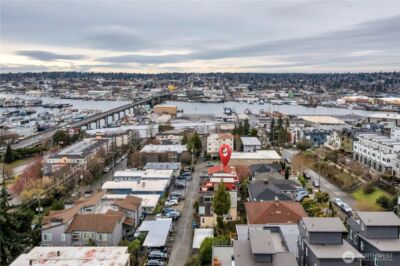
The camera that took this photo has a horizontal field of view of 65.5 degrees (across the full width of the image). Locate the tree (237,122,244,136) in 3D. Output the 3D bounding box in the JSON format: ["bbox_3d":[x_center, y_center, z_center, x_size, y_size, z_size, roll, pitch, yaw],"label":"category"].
[{"bbox_3d":[33.977,-1.880,259.423,5.600,13.500,5.600,1,10,3],"label":"tree"}]

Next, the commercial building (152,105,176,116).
[{"bbox_3d":[-60.712,-39.479,545.645,38.000,15.500,34.000,1,10,3],"label":"commercial building"}]

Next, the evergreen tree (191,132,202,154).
[{"bbox_3d":[-1.500,6.260,189.530,7.200,14.000,7.000,0,10,2],"label":"evergreen tree"}]

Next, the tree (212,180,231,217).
[{"bbox_3d":[6.562,20.660,94.853,5.100,12.600,5.100,0,11,0],"label":"tree"}]

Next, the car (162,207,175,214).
[{"bbox_3d":[-10.262,25.640,102.558,4.400,1.500,1.800,-1,11,-8],"label":"car"}]

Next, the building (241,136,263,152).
[{"bbox_3d":[32.150,9.090,195.210,10.400,6.800,19.000,0,10,2],"label":"building"}]

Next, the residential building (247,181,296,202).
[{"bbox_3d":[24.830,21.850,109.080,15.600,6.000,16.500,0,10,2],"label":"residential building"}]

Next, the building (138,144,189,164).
[{"bbox_3d":[-19.400,13.029,179.378,25.500,8.000,18.000,0,11,2],"label":"building"}]

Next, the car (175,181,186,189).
[{"bbox_3d":[-8.296,21.861,130.924,4.600,1.550,1.850,1,10,3],"label":"car"}]

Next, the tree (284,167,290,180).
[{"bbox_3d":[38.369,17.753,136.046,2.300,6.000,2.300,1,10,3],"label":"tree"}]

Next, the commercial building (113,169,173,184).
[{"bbox_3d":[-22.350,19.410,125.690,22.500,6.000,12.000,0,10,2],"label":"commercial building"}]

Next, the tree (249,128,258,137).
[{"bbox_3d":[38.061,2.243,221.111,7.000,10.500,7.000,0,11,0],"label":"tree"}]

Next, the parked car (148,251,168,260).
[{"bbox_3d":[-9.887,29.329,74.047,4.650,1.600,1.880,1,10,3],"label":"parked car"}]

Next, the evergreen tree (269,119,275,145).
[{"bbox_3d":[49.484,-0.498,214.501,3.800,18.500,3.800,0,11,0],"label":"evergreen tree"}]

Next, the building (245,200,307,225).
[{"bbox_3d":[21.428,23.187,86.026,17.000,8.000,14.500,1,10,3],"label":"building"}]

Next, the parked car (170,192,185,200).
[{"bbox_3d":[-8.230,23.400,113.350,4.600,1.600,1.900,0,10,2],"label":"parked car"}]

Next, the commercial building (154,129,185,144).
[{"bbox_3d":[-19.340,4.190,217.150,20.800,9.800,18.500,0,10,2],"label":"commercial building"}]

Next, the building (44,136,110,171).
[{"bbox_3d":[-69.500,12.336,185.860,20.500,9.600,46.000,0,11,2],"label":"building"}]

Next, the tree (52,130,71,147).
[{"bbox_3d":[-104.951,3.133,235.515,11.000,11.000,11.000,0,11,0],"label":"tree"}]

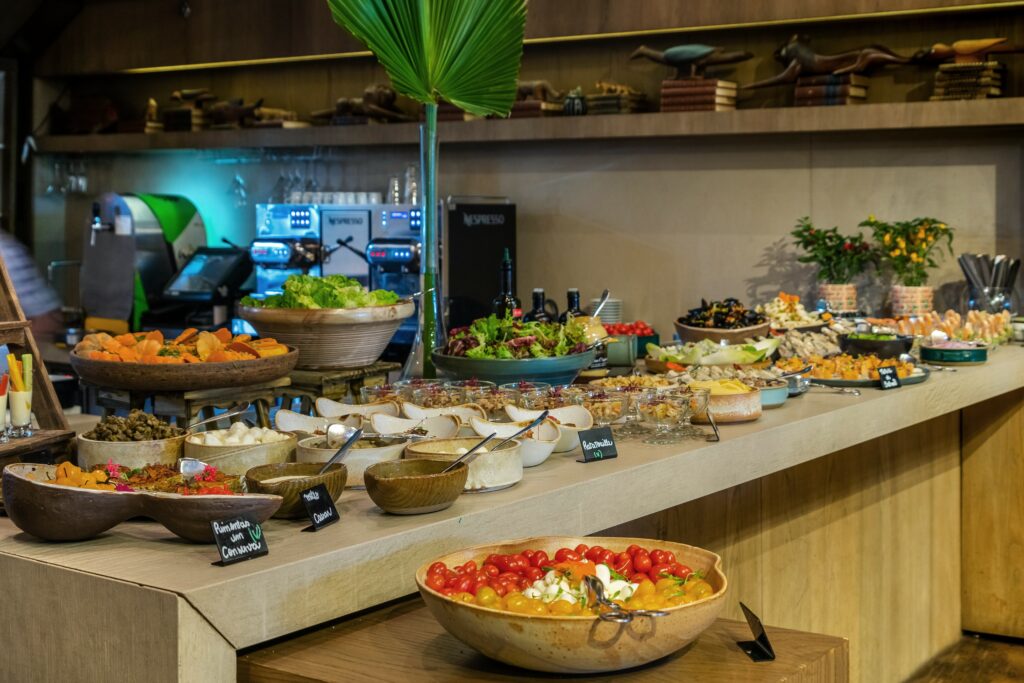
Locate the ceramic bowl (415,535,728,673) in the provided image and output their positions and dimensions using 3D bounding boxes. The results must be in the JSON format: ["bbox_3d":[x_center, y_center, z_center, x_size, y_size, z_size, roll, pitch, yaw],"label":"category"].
[{"bbox_3d":[0.077,0.349,1.690,0.405,0.115,0.395,0,5,0],"label":"ceramic bowl"}]

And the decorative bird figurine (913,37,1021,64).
[{"bbox_3d":[1.622,-1.034,4.650,0.380,0.095,0.085,4,6,34],"label":"decorative bird figurine"}]

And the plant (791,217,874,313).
[{"bbox_3d":[1.249,-0.298,5.100,0.315,0.370,0.280,0,5,0],"label":"plant"}]

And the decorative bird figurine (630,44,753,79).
[{"bbox_3d":[0.709,-1.113,5.200,0.510,0.125,0.100,4,6,34],"label":"decorative bird figurine"}]

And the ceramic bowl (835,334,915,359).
[{"bbox_3d":[1.125,0.022,4.050,0.240,0.075,0.240,0,5,0],"label":"ceramic bowl"}]

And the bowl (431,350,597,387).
[{"bbox_3d":[0.004,0.075,3.380,0.420,0.110,0.420,0,5,0],"label":"bowl"}]

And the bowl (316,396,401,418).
[{"bbox_3d":[-0.313,0.157,2.660,0.170,0.085,0.155,0,5,0],"label":"bowl"}]

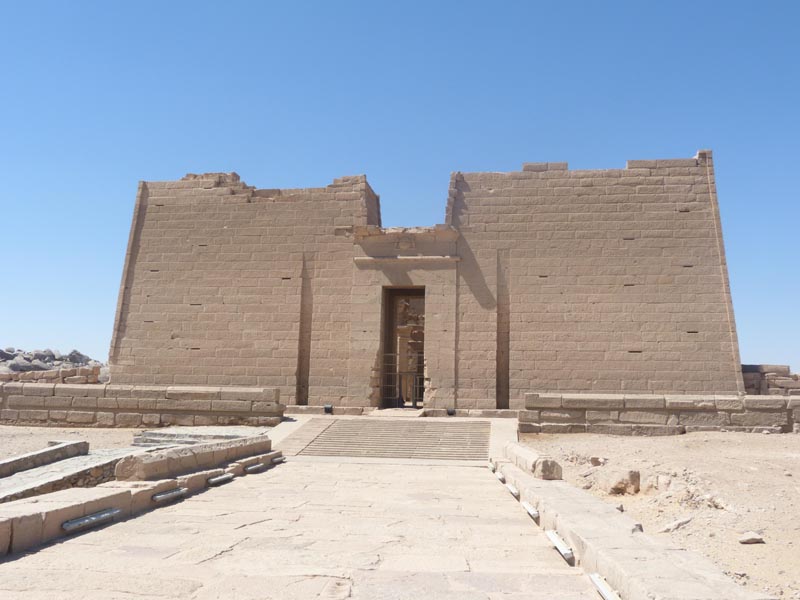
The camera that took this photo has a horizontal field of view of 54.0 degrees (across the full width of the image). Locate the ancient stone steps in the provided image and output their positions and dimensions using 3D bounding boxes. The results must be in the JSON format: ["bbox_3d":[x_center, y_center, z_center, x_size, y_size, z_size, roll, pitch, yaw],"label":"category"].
[{"bbox_3d":[0.116,4.646,26.568,5.819,1.017,5.826,0,-8,8],"label":"ancient stone steps"}]

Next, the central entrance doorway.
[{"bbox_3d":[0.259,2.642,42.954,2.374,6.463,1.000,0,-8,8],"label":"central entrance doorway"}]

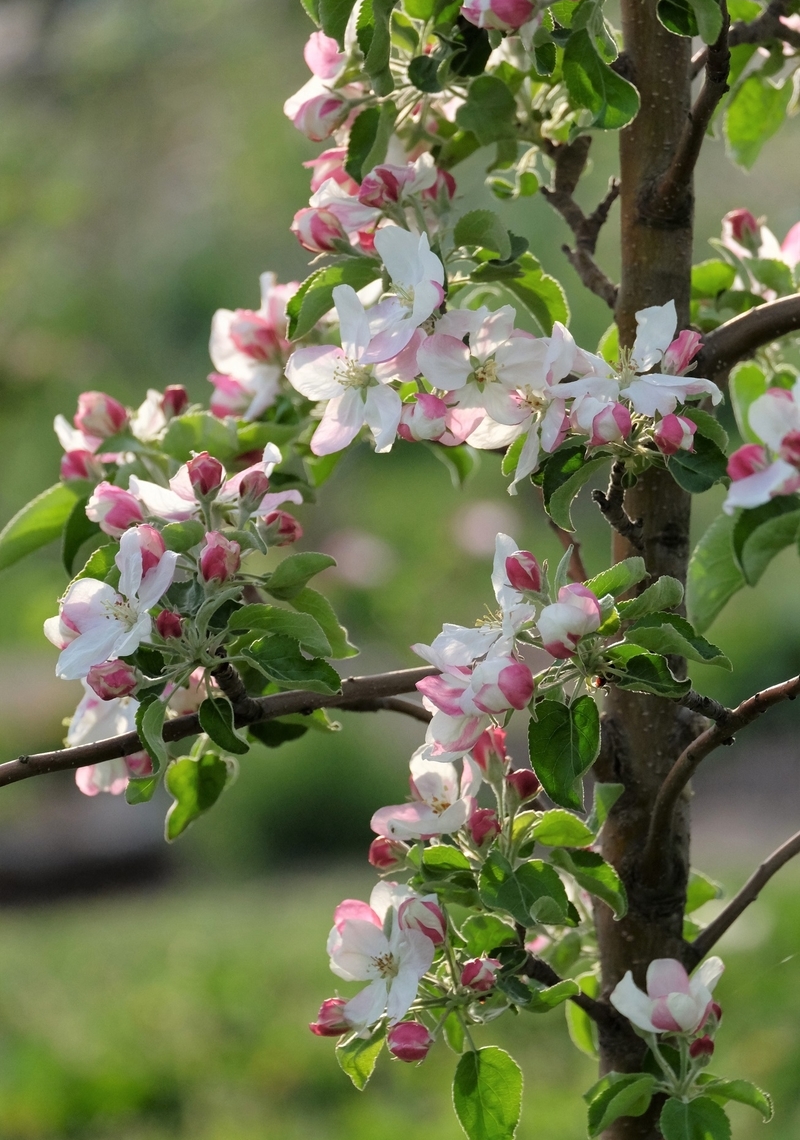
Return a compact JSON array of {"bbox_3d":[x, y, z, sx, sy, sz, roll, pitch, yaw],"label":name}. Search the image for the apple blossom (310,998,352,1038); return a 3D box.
[{"bbox_3d":[-0.022,0.149,2.400,0.015,0.013,0.013,-12,0,-12],"label":"apple blossom"}]

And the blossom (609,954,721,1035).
[{"bbox_3d":[0.089,0.142,2.400,0.037,0.025,0.034,3,15,0],"label":"blossom"}]

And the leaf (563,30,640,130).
[{"bbox_3d":[0.065,-0.160,2.350,0.024,0.033,0.012,-11,0,-6],"label":"leaf"}]

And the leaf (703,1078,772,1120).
[{"bbox_3d":[0.111,0.174,2.370,0.024,0.011,0.017,16,15,5],"label":"leaf"}]

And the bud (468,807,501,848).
[{"bbox_3d":[0.026,0.078,2.190,0.011,0.013,0.011,-12,14,0],"label":"bud"}]

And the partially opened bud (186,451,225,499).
[{"bbox_3d":[-0.059,-0.029,2.190,0.011,0.014,0.011,0,12,0],"label":"partially opened bud"}]

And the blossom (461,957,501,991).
[{"bbox_3d":[0.024,0.123,2.190,0.011,0.011,0.013,0,-12,41],"label":"blossom"}]

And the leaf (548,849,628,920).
[{"bbox_3d":[0.063,0.105,2.410,0.013,0.030,0.018,-44,-6,30],"label":"leaf"}]

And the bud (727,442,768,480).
[{"bbox_3d":[0.108,-0.034,2.230,0.014,0.012,0.012,-21,0,-25],"label":"bud"}]

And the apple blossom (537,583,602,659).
[{"bbox_3d":[0.051,0.015,2.180,0.020,0.023,0.020,0,7,0],"label":"apple blossom"}]

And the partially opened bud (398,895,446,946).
[{"bbox_3d":[0.007,0.106,2.180,0.013,0.015,0.013,-32,18,0],"label":"partially opened bud"}]

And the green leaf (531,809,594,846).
[{"bbox_3d":[0.049,0.078,2.190,0.020,0.012,0.011,0,7,0],"label":"green leaf"}]

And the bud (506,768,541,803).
[{"bbox_3d":[0.042,0.072,2.420,0.011,0.012,0.011,24,6,0],"label":"bud"}]

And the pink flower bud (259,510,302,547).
[{"bbox_3d":[-0.035,-0.012,2.100,0.013,0.011,0.011,17,0,-12],"label":"pink flower bud"}]

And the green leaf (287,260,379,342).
[{"bbox_3d":[-0.020,-0.083,2.210,0.034,0.016,0.013,-35,9,-7],"label":"green leaf"}]

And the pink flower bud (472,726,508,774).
[{"bbox_3d":[0.026,0.053,2.115,0.011,0.015,0.011,5,0,0],"label":"pink flower bud"}]

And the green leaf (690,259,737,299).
[{"bbox_3d":[0.097,-0.092,2.270,0.019,0.013,0.013,1,5,0],"label":"green leaf"}]

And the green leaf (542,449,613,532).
[{"bbox_3d":[0.060,-0.027,2.420,0.013,0.028,0.018,28,0,-33],"label":"green leaf"}]

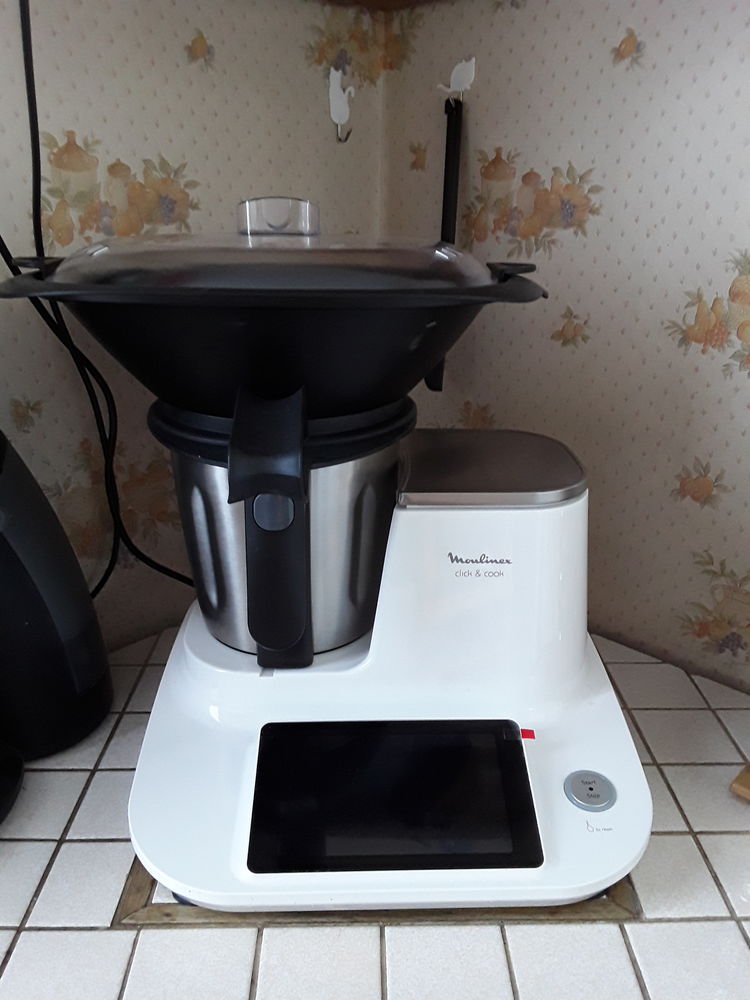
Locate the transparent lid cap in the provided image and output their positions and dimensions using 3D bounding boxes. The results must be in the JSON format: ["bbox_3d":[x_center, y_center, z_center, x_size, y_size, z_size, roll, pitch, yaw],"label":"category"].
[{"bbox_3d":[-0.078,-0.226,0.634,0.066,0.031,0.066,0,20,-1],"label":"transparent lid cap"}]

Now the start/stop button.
[{"bbox_3d":[0.161,0.218,0.584,0.038,0.006,0.038,2,31,1],"label":"start/stop button"}]

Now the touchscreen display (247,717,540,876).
[{"bbox_3d":[0.013,0.216,0.576,0.203,0.012,0.118,0,39,-2],"label":"touchscreen display"}]

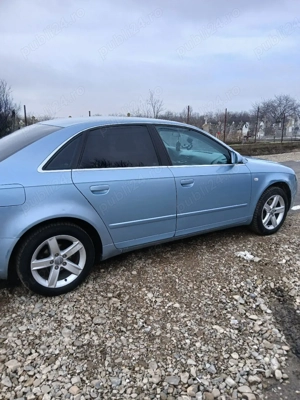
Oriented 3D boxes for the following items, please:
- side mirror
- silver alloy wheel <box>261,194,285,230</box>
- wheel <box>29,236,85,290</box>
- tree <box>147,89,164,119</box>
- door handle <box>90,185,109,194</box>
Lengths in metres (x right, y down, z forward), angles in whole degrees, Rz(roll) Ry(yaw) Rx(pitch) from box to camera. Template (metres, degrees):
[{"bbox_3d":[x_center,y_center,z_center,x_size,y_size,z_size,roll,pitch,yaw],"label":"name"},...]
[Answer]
[{"bbox_3d":[0.917,-0.442,3.148,0.110,0.135,0.180,-5,15,-19],"label":"side mirror"},{"bbox_3d":[1.498,0.143,3.795,0.445,0.445,0.180,-8,16,-31],"label":"silver alloy wheel"},{"bbox_3d":[-0.754,0.476,2.449,0.445,0.445,0.180,-8,16,-31],"label":"wheel"},{"bbox_3d":[0.629,-9.953,34.622,2.200,5.360,2.200,0,14,0],"label":"tree"},{"bbox_3d":[-0.405,-0.083,2.425,0.165,0.072,0.050,-5,14,-31],"label":"door handle"}]

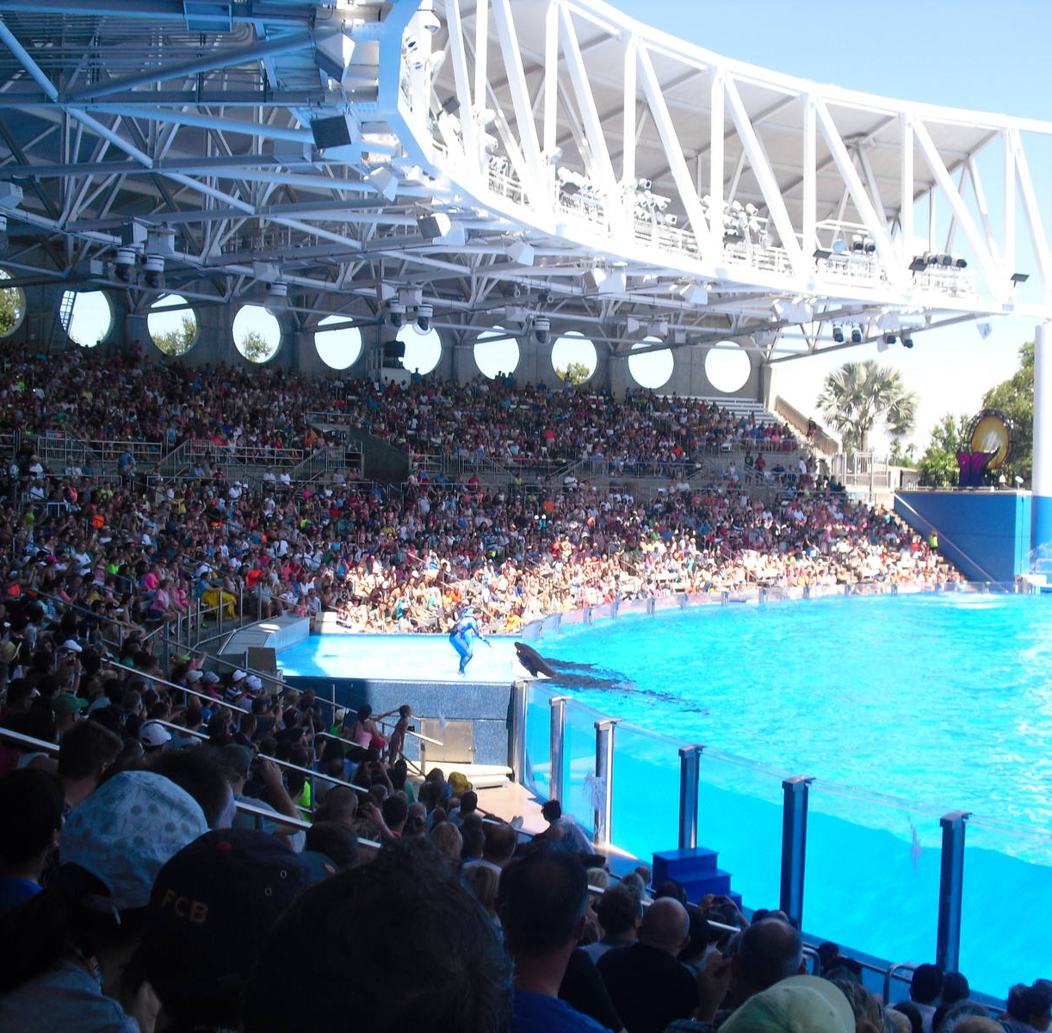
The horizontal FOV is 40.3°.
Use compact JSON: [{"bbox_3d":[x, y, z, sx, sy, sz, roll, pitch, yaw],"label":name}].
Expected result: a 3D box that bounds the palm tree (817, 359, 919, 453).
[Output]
[{"bbox_3d":[21.704,-6.050,91.000,6.400,7.800,6.300,1,0,13],"label":"palm tree"}]

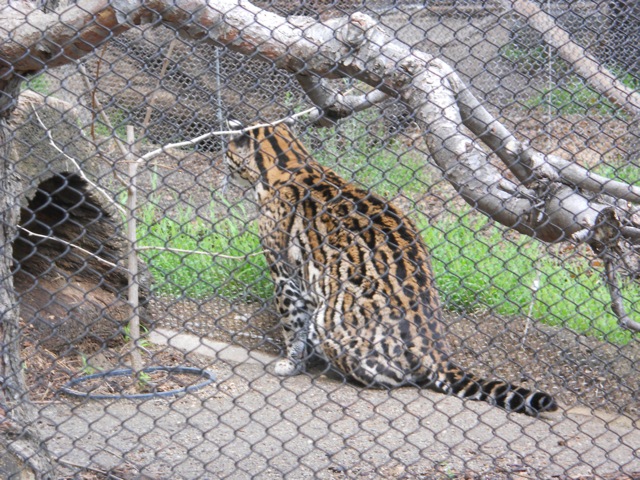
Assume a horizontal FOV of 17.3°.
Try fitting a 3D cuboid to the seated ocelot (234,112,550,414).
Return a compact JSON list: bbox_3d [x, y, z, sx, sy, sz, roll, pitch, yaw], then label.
[{"bbox_3d":[0.178,0.039,4.650,0.860,0.580,0.260,3,8,39],"label":"seated ocelot"}]

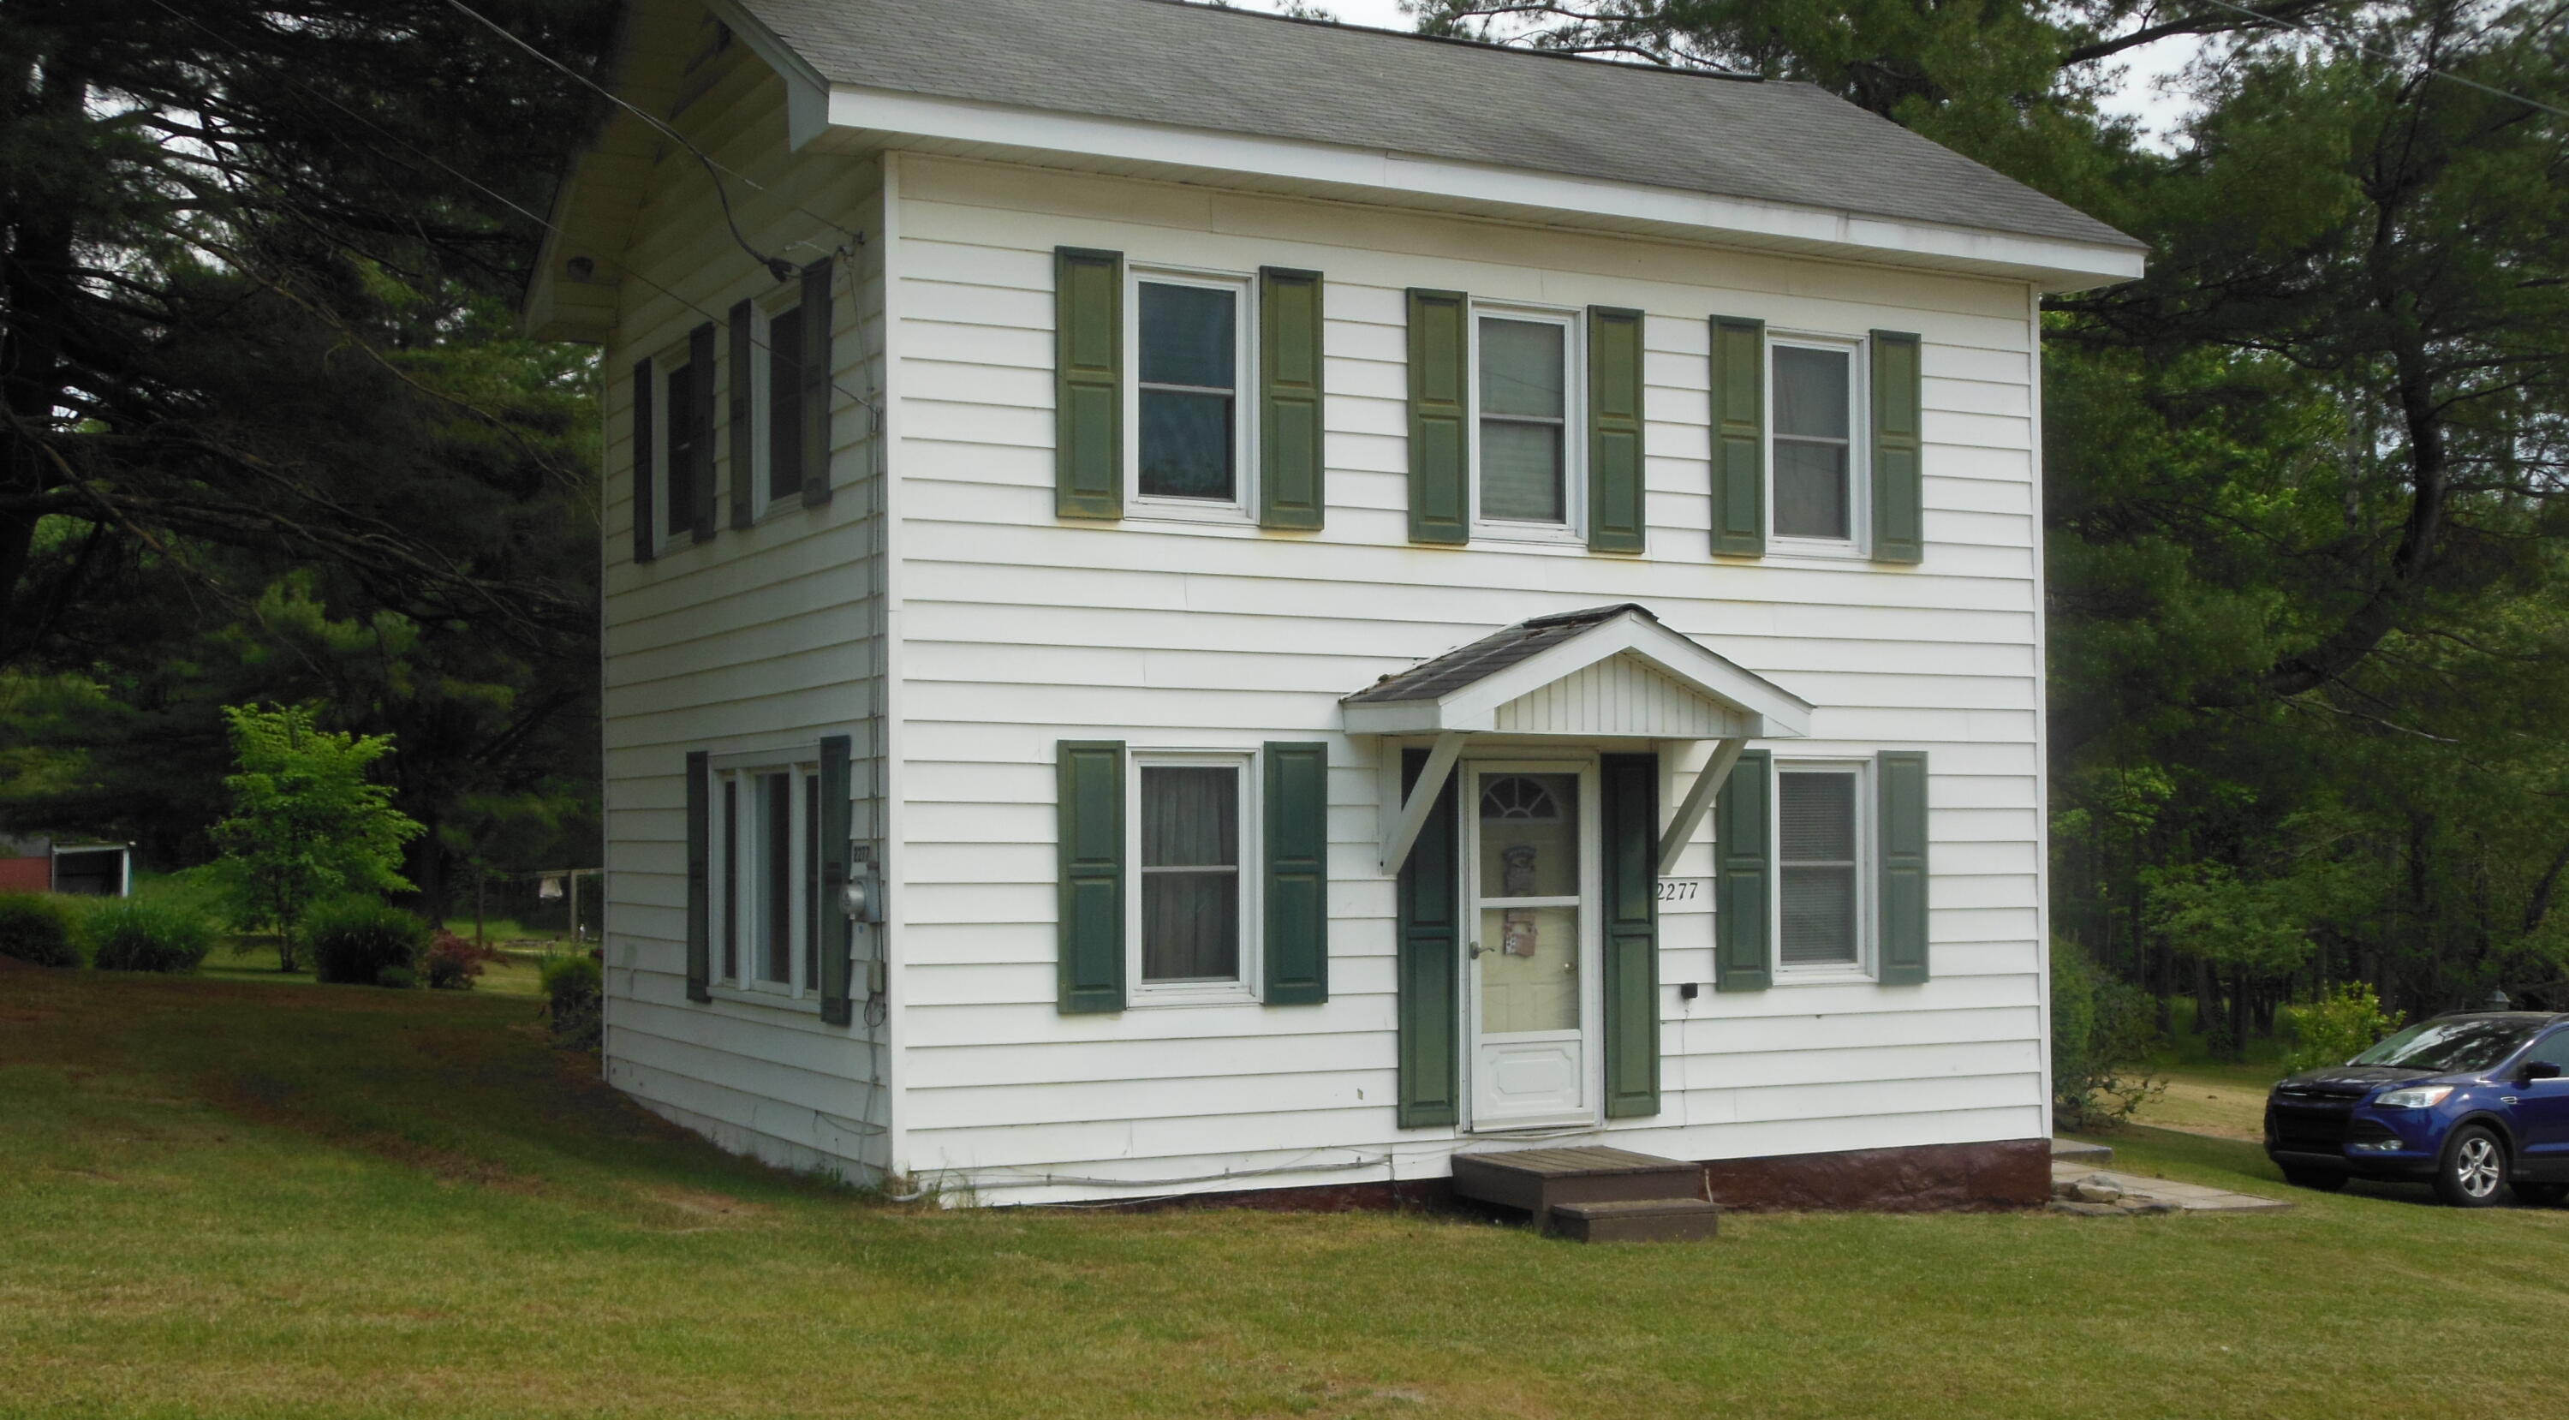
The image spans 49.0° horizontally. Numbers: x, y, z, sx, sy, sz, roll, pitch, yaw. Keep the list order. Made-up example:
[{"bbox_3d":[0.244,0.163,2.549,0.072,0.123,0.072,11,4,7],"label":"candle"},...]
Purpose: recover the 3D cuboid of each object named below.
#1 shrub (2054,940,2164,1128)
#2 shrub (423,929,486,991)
[{"bbox_3d":[6.161,2.513,22.000,1.347,1.534,1.279,-1,-3,16],"label":"shrub"},{"bbox_3d":[-8.358,2.511,28.400,0.647,0.637,0.614,1,-3,-16],"label":"shrub"}]

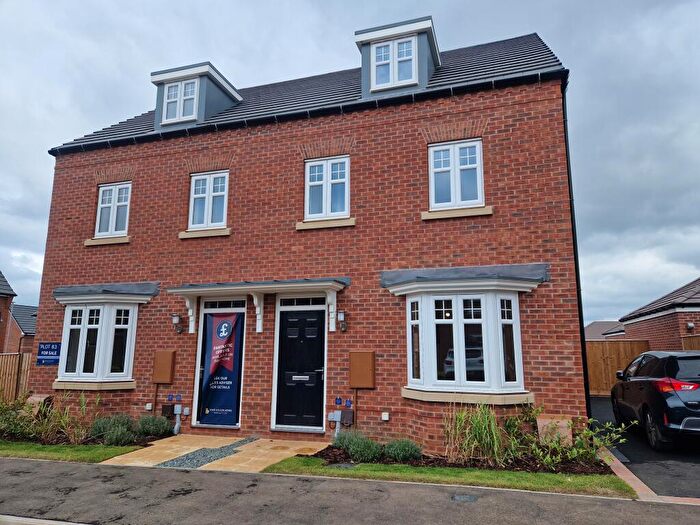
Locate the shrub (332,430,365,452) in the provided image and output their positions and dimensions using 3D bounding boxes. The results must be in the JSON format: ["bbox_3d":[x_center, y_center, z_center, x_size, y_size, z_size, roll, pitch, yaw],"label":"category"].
[{"bbox_3d":[-0.022,2.731,7.145,0.510,0.310,0.500,0,-10,0],"label":"shrub"}]

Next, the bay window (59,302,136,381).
[{"bbox_3d":[-5.078,1.562,9.140,1.780,1.455,0.440,-3,-10,17],"label":"bay window"}]

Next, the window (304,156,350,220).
[{"bbox_3d":[-0.411,-1.359,8.637,0.886,1.182,0.080,-3,-10,17],"label":"window"}]

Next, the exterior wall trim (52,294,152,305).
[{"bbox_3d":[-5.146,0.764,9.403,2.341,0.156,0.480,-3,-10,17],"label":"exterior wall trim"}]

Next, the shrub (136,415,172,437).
[{"bbox_3d":[-3.442,2.890,8.228,0.570,0.360,0.550,-3,-10,17],"label":"shrub"}]

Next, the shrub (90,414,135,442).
[{"bbox_3d":[-4.182,2.893,8.201,0.700,0.440,0.650,-3,-10,17],"label":"shrub"}]

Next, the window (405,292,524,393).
[{"bbox_3d":[1.702,1.205,7.105,1.780,1.455,0.440,-3,-10,17],"label":"window"}]

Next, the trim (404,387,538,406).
[{"bbox_3d":[1.761,2.048,7.097,1.988,0.153,0.410,-3,-10,17],"label":"trim"}]

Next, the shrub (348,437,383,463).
[{"bbox_3d":[0.228,2.723,6.854,0.500,0.310,0.500,0,-10,0],"label":"shrub"}]

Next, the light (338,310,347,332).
[{"bbox_3d":[-0.129,0.998,7.889,0.130,0.353,0.200,-3,-10,17],"label":"light"}]

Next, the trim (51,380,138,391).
[{"bbox_3d":[-5.147,2.394,9.085,1.995,0.140,0.420,-3,-10,17],"label":"trim"}]

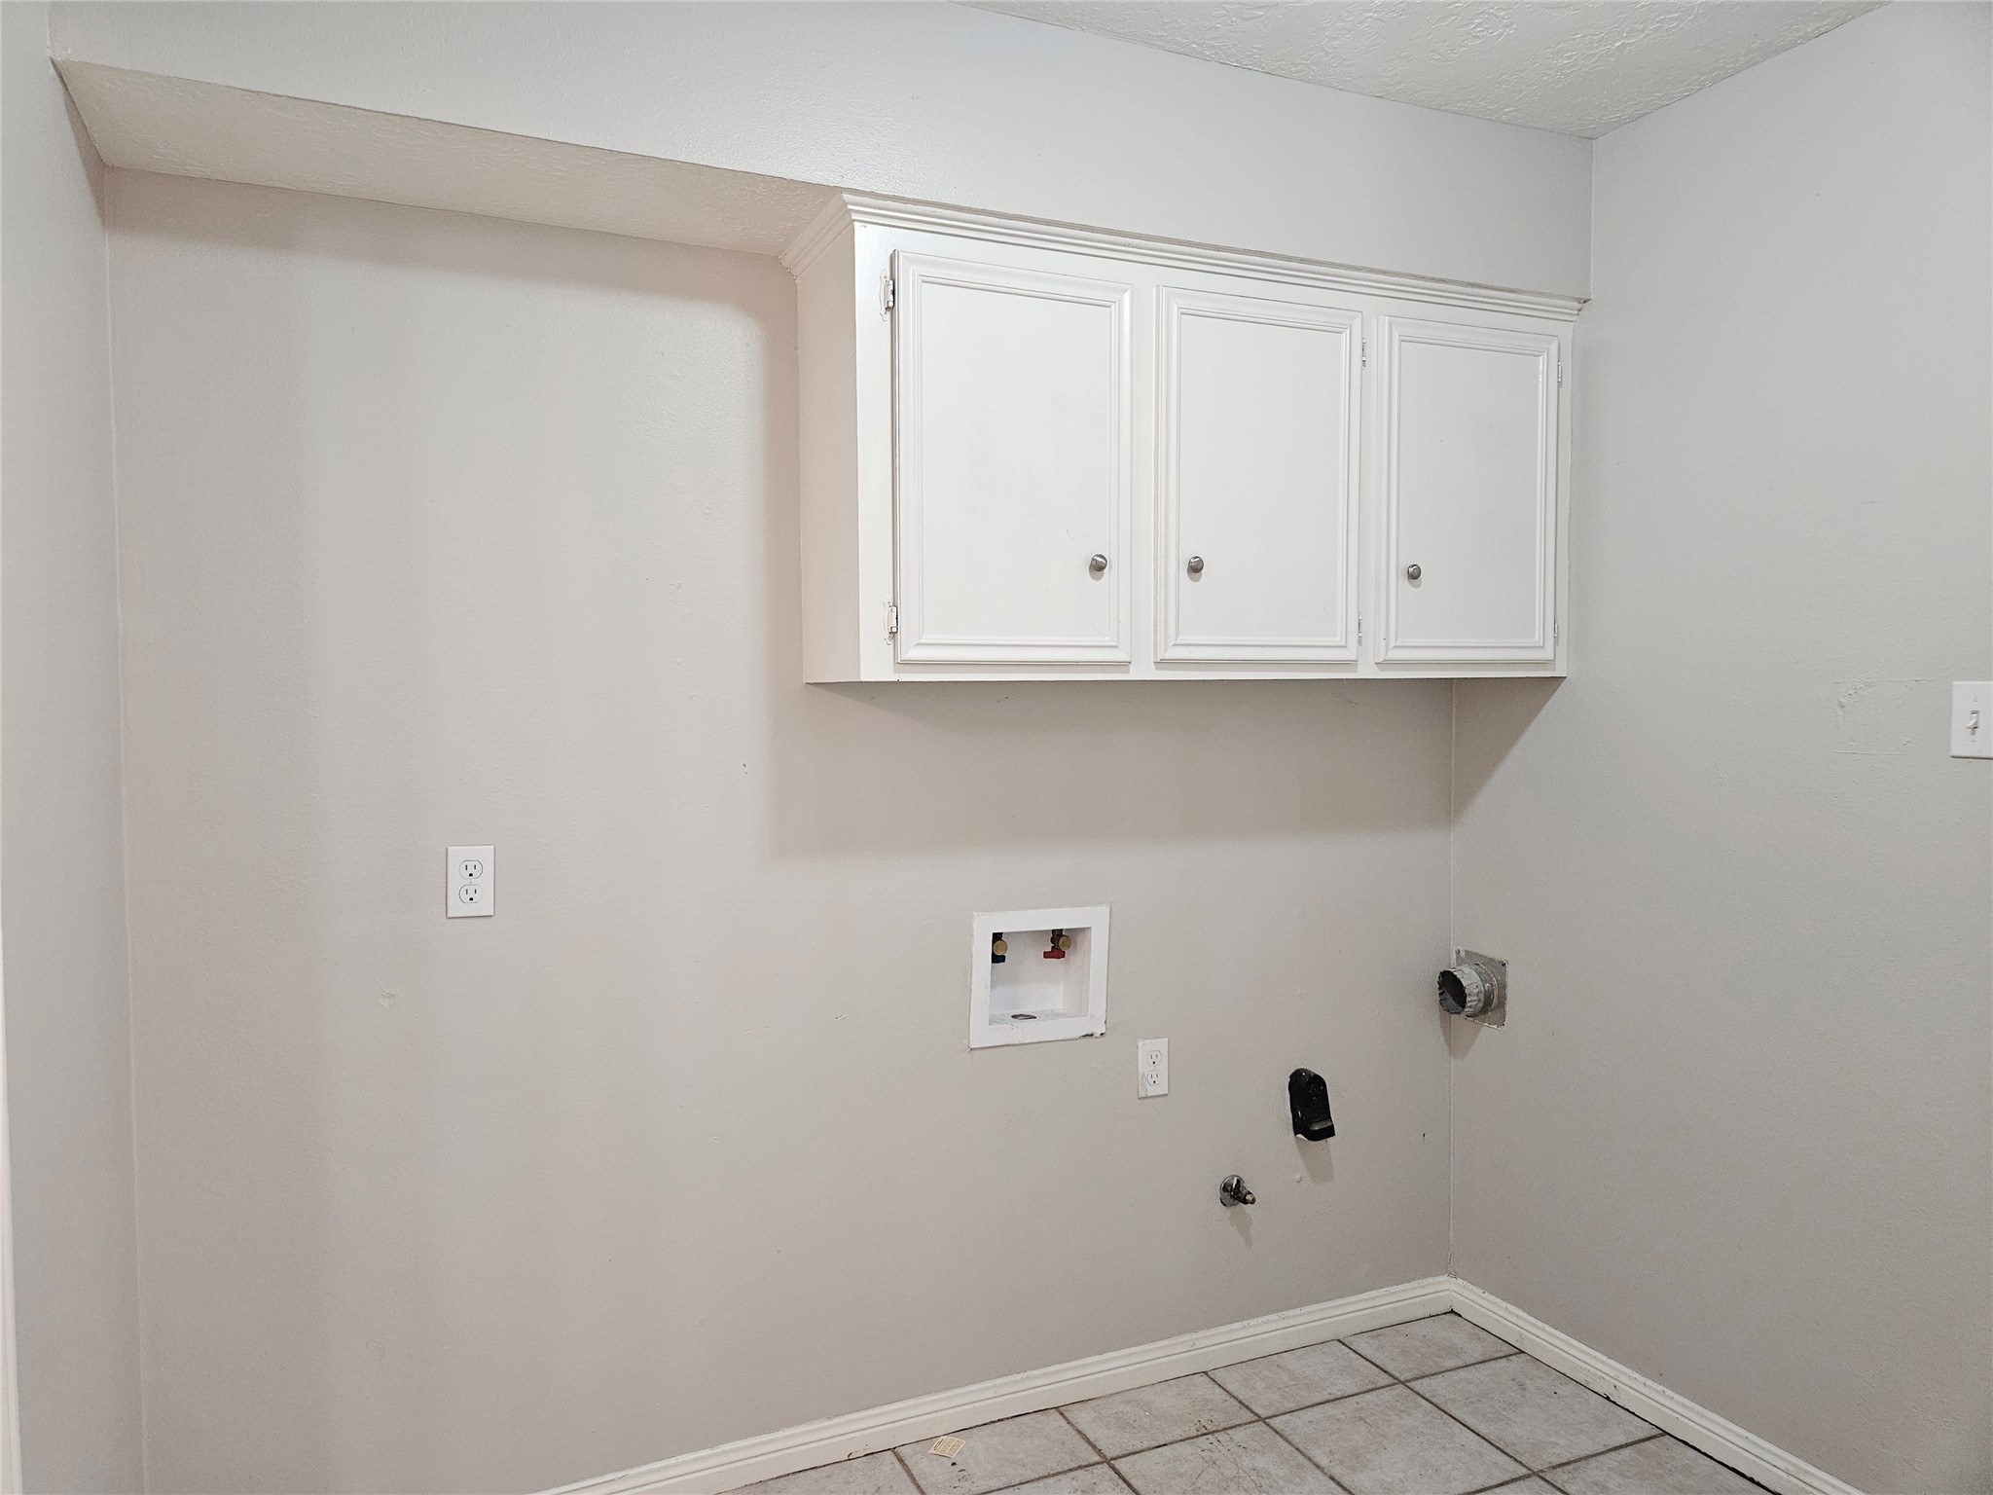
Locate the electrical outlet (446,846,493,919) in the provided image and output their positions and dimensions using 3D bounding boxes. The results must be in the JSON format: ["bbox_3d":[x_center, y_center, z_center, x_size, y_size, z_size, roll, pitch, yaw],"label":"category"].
[{"bbox_3d":[-0.842,0.216,2.122,0.070,0.114,0.010,-1,2,-24],"label":"electrical outlet"}]

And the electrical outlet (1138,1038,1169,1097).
[{"bbox_3d":[0.315,0.641,2.640,0.070,0.114,0.010,-1,2,-24],"label":"electrical outlet"}]

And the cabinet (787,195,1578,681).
[{"bbox_3d":[0.391,-0.490,2.457,1.498,0.732,0.347,-1,2,-24],"label":"cabinet"}]

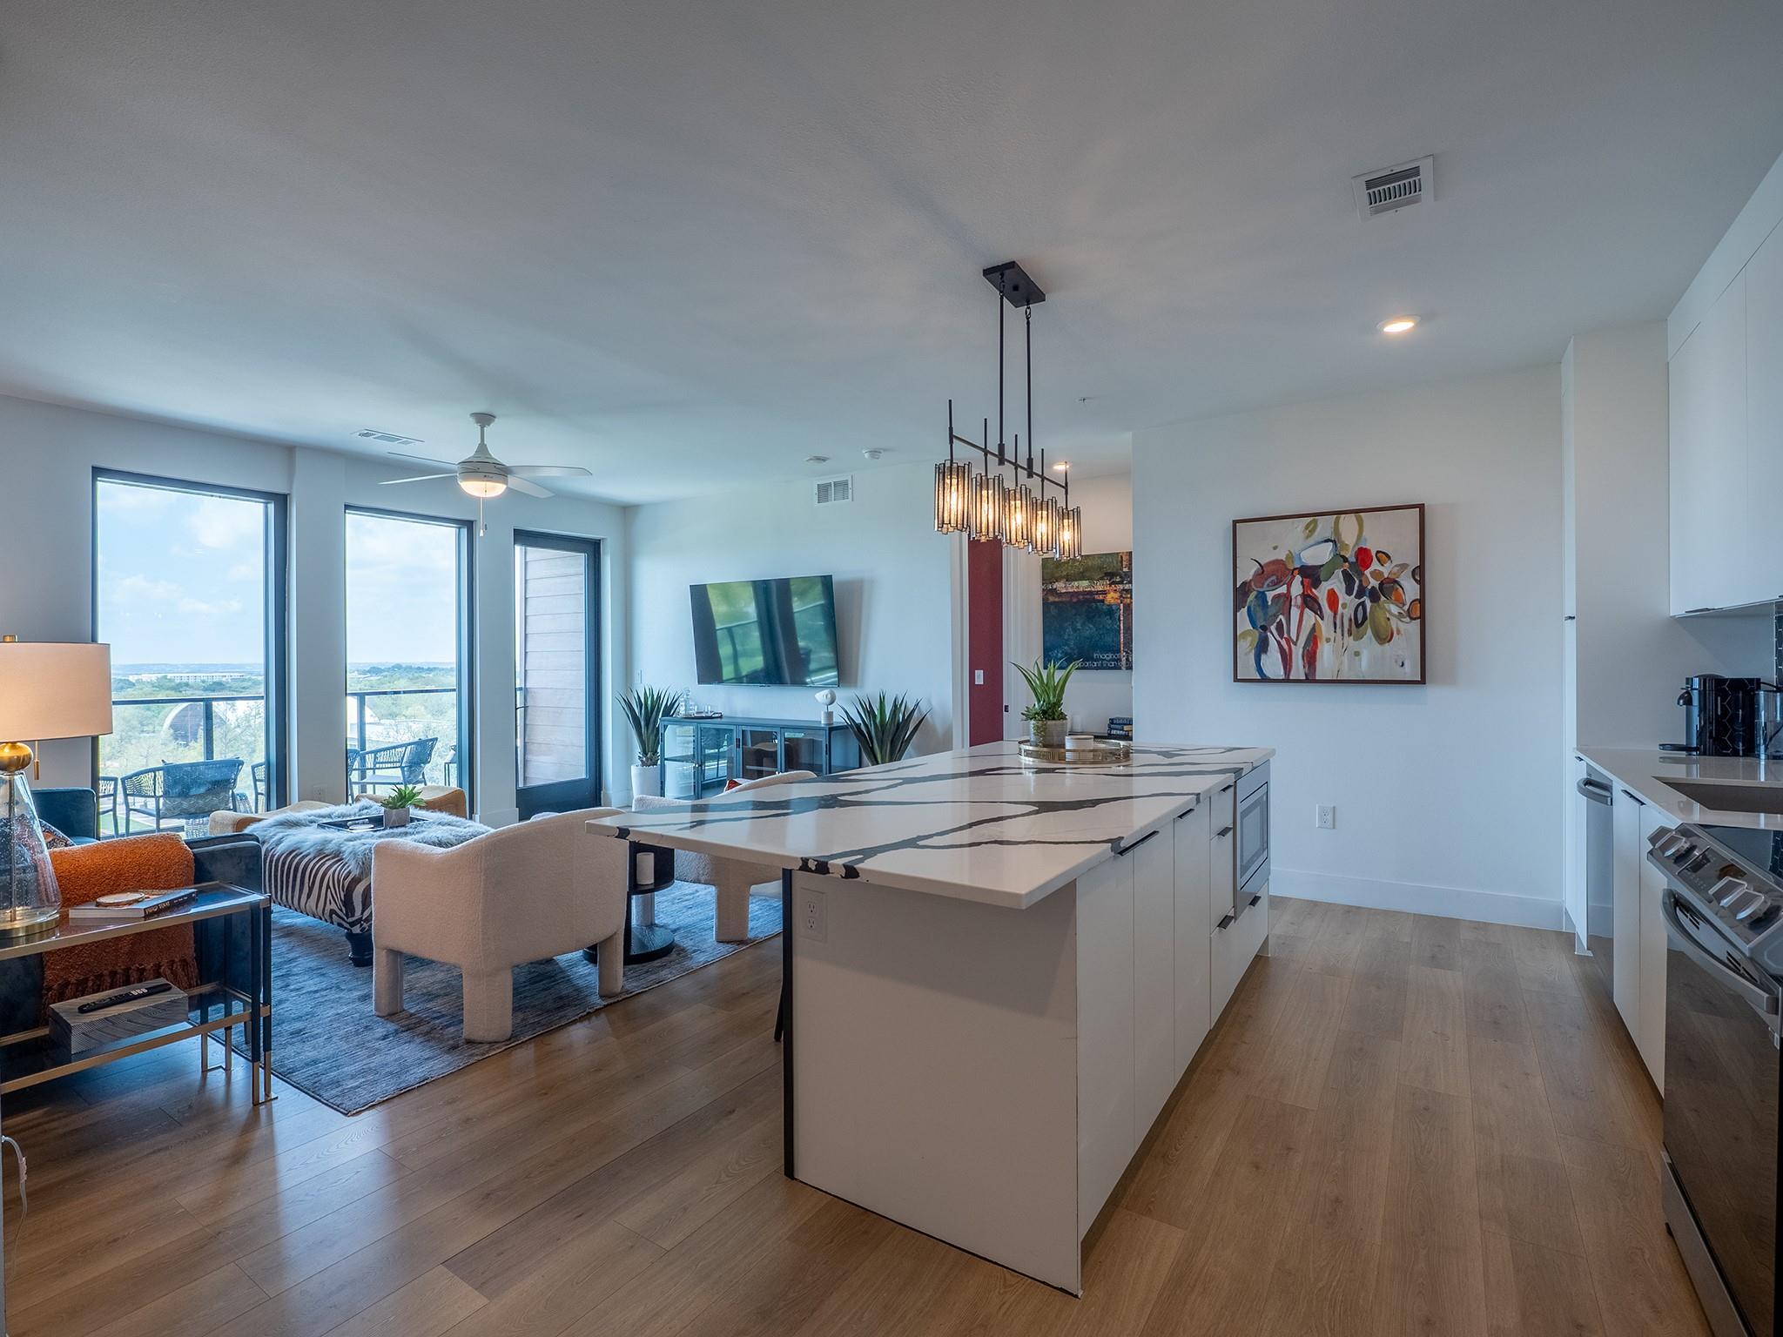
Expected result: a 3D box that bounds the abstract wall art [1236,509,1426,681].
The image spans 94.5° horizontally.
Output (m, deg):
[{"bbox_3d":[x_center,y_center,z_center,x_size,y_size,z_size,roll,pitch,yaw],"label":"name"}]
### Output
[{"bbox_3d":[2.377,-0.385,4.526,0.928,0.939,0.045,0,0,33],"label":"abstract wall art"}]

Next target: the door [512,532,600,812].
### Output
[{"bbox_3d":[-2.898,0.070,7.128,0.090,2.444,0.920,0,0,33],"label":"door"}]

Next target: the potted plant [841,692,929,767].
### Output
[{"bbox_3d":[-0.040,0.737,5.796,0.630,1.150,0.600,0,0,33],"label":"potted plant"}]

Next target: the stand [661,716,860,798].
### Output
[{"bbox_3d":[-1.080,0.874,6.617,1.790,0.880,0.380,0,0,33],"label":"stand"}]

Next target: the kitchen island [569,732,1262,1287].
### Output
[{"bbox_3d":[0.469,0.841,2.901,1.217,0.914,2.693,0,0,33],"label":"kitchen island"}]

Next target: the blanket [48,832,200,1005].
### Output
[{"bbox_3d":[-2.497,0.812,2.636,0.270,0.470,0.370,0,0,33],"label":"blanket"}]

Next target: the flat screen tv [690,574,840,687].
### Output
[{"bbox_3d":[-1.011,-0.279,6.517,1.450,0.830,0.055,0,6,32],"label":"flat screen tv"}]

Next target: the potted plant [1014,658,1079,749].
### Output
[{"bbox_3d":[0.673,0.160,3.542,0.260,0.416,0.260,0,0,33],"label":"potted plant"}]

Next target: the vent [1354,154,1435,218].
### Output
[{"bbox_3d":[1.535,-1.449,2.516,0.204,0.020,0.295,0,0,33],"label":"vent"}]

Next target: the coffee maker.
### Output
[{"bbox_3d":[3.582,0.199,3.558,0.360,0.338,0.160,0,0,33],"label":"coffee maker"}]

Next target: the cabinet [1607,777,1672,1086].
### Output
[{"bbox_3d":[2.611,0.832,2.436,0.590,0.810,0.930,0,0,33],"label":"cabinet"}]

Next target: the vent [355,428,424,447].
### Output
[{"bbox_3d":[-3.172,-1.440,5.208,0.190,0.020,0.365,0,0,33],"label":"vent"}]

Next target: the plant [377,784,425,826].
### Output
[{"bbox_3d":[-2.545,0.702,4.282,0.200,0.225,0.200,0,0,33],"label":"plant"}]

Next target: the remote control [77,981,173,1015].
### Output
[{"bbox_3d":[-2.206,0.956,2.381,0.043,0.020,0.195,0,0,33],"label":"remote control"}]

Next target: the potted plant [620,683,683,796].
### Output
[{"bbox_3d":[-2.112,0.737,7.168,0.570,1.165,0.550,0,0,33],"label":"potted plant"}]

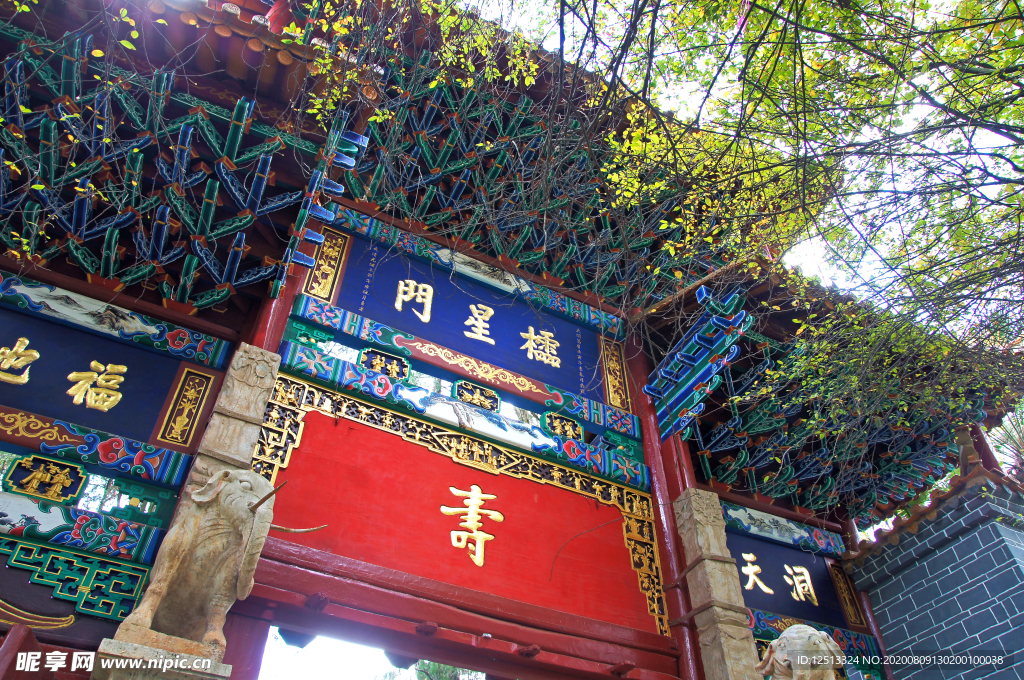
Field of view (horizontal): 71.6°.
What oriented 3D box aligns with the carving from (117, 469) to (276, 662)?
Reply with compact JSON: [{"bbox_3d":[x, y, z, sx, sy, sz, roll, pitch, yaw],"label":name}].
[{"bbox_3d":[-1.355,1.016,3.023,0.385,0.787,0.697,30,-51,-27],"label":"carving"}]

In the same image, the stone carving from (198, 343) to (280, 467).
[{"bbox_3d":[-1.607,0.407,4.238,0.287,0.779,0.205,21,-47,-19],"label":"stone carving"}]

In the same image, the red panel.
[{"bbox_3d":[-0.246,1.244,5.059,3.165,1.107,0.061,21,-47,-19],"label":"red panel"}]

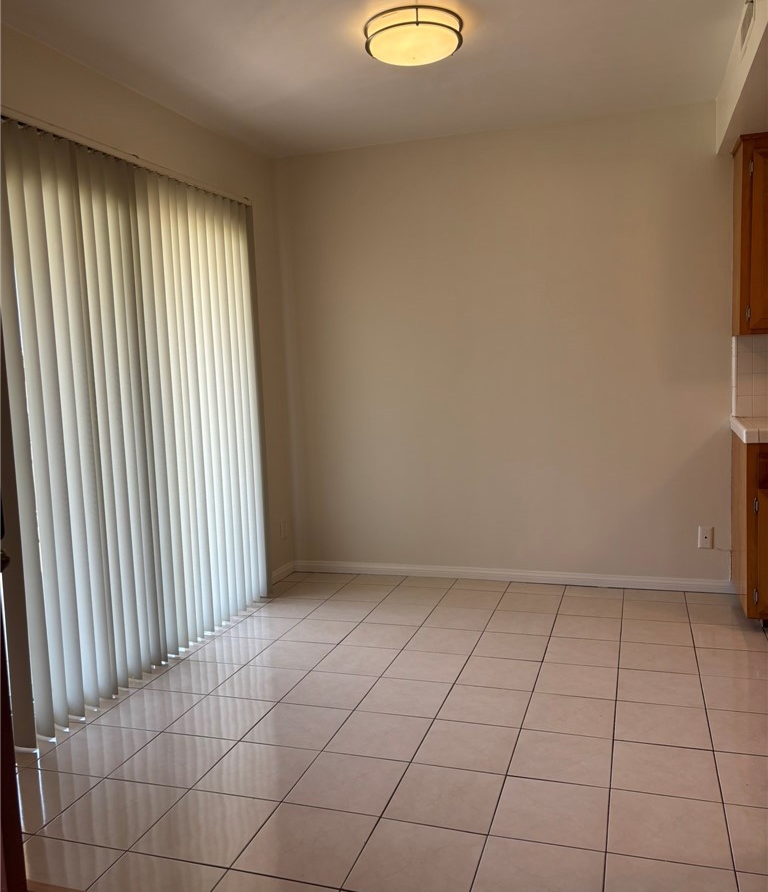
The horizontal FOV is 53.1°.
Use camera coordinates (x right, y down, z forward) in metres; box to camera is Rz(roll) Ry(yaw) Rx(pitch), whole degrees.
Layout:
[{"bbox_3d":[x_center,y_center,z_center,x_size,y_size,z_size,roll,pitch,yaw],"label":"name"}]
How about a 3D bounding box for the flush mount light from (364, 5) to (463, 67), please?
[{"bbox_3d":[0.108,-1.453,2.764,0.356,0.109,0.356,-2,6,0],"label":"flush mount light"}]

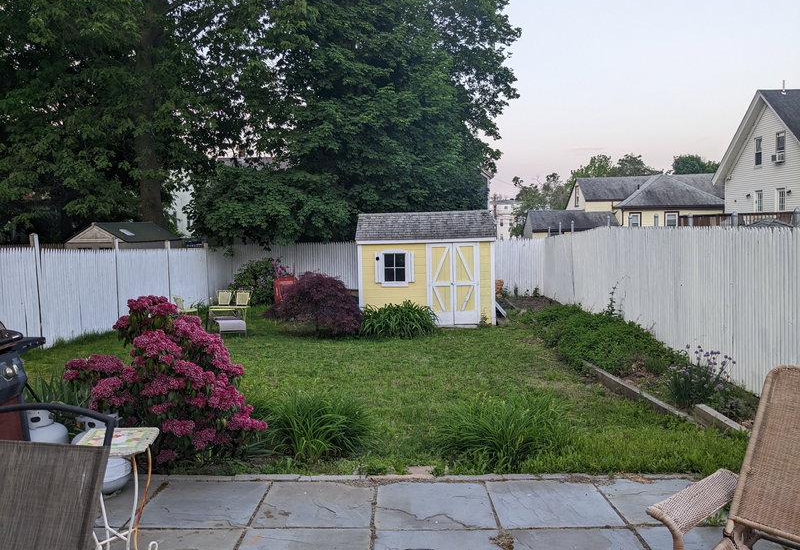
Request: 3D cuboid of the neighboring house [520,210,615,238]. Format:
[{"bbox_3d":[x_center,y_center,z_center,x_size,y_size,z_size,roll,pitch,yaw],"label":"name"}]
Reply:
[{"bbox_3d":[10.554,-2.188,37.956,5.200,3.500,5.000,-1,4,4],"label":"neighboring house"}]

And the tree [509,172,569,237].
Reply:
[{"bbox_3d":[13.265,-5.977,59.762,6.000,8.100,6.000,-2,4,0],"label":"tree"}]

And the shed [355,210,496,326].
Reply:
[{"bbox_3d":[0.627,-0.194,14.218,3.000,2.460,2.000,-1,4,1],"label":"shed"}]

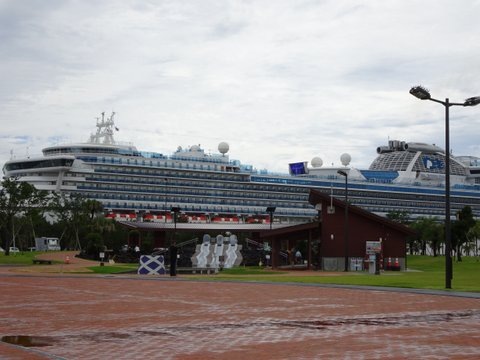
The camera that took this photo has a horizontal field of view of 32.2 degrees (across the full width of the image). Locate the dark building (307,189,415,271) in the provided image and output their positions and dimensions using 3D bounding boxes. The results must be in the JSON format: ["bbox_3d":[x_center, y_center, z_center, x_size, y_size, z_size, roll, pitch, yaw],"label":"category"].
[{"bbox_3d":[8.120,3.453,56.300,6.800,5.300,7.000,1,-4,3],"label":"dark building"}]

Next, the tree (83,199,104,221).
[{"bbox_3d":[-15.371,5.060,87.000,2.400,6.100,2.400,1,-4,0],"label":"tree"}]

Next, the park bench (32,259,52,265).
[{"bbox_3d":[-14.718,6.090,62.000,1.500,0.430,0.450,1,-4,-6],"label":"park bench"}]

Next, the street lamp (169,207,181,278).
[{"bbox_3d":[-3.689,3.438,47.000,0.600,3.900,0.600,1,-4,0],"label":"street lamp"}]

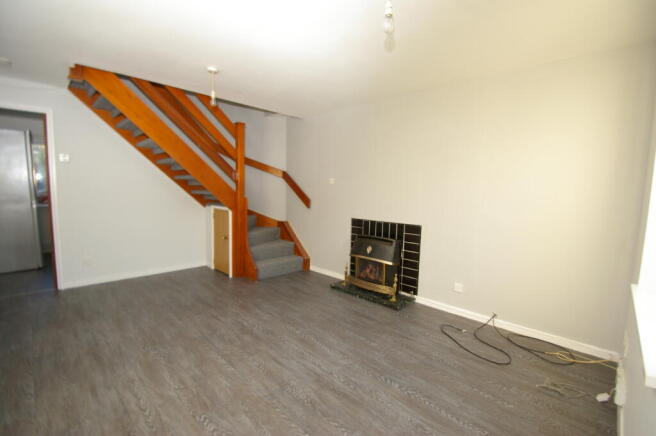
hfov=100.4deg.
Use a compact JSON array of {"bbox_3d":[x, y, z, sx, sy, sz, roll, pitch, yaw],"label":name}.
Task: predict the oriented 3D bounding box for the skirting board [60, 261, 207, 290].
[{"bbox_3d":[-2.525,0.768,3.773,0.018,0.076,1.633,5,6,44],"label":"skirting board"}]

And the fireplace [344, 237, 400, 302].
[{"bbox_3d":[0.514,0.554,3.268,0.713,0.616,0.270,5,6,44],"label":"fireplace"}]

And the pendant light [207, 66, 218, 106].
[{"bbox_3d":[-1.060,-1.210,2.519,0.090,0.352,0.090,5,6,44],"label":"pendant light"}]

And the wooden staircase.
[{"bbox_3d":[-1.618,-0.345,3.655,1.323,2.346,2.611,5,6,44],"label":"wooden staircase"}]

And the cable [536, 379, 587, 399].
[{"bbox_3d":[1.425,1.038,1.667,0.224,0.018,0.146,5,6,44],"label":"cable"}]

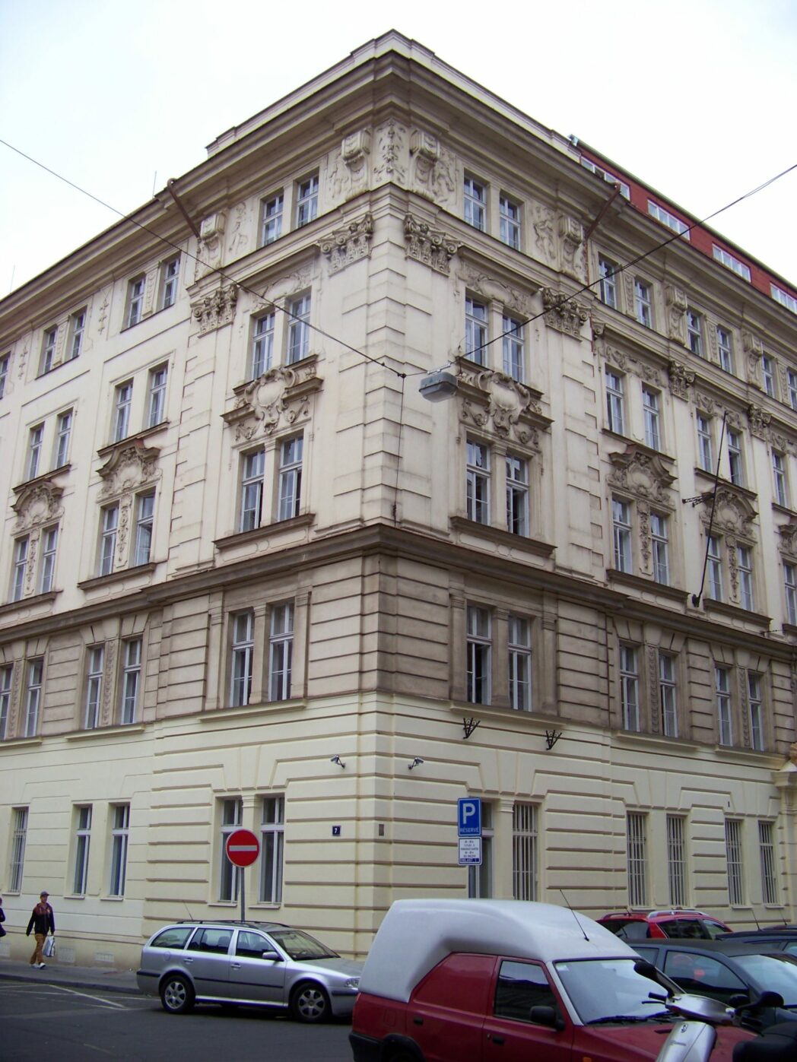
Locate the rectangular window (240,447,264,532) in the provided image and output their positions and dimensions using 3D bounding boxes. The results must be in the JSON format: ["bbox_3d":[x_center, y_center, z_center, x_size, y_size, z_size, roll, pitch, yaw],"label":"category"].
[{"bbox_3d":[-3.541,-0.941,27.381,0.945,2.259,0.180,-15,-23,41],"label":"rectangular window"}]

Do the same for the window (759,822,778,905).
[{"bbox_3d":[10.504,9.485,31.644,0.876,2.232,0.180,16,-23,-39],"label":"window"}]

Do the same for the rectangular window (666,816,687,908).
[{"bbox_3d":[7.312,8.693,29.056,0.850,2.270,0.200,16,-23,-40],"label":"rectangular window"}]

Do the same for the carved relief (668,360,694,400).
[{"bbox_3d":[8.504,-4.459,33.244,1.080,1.080,0.300,16,-23,-40],"label":"carved relief"}]

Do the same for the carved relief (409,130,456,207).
[{"bbox_3d":[0.973,-8.768,26.867,1.530,1.570,0.400,16,-23,-40],"label":"carved relief"}]

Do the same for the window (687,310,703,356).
[{"bbox_3d":[9.218,-6.176,34.821,0.907,1.554,0.160,16,-23,-39],"label":"window"}]

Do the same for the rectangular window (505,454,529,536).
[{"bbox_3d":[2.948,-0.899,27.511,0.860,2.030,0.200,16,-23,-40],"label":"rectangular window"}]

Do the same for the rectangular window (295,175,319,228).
[{"bbox_3d":[-2.257,-8.391,28.444,0.970,1.600,0.200,-15,-23,41],"label":"rectangular window"}]

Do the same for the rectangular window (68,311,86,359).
[{"bbox_3d":[-10.419,-6.367,36.304,0.913,1.773,0.180,-15,-23,41],"label":"rectangular window"}]

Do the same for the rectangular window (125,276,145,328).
[{"bbox_3d":[-7.789,-6.850,33.450,0.922,1.676,0.160,-15,-23,40],"label":"rectangular window"}]

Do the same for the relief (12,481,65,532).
[{"bbox_3d":[-11.188,-0.834,34.275,3.200,1.280,0.350,-15,-23,41],"label":"relief"}]

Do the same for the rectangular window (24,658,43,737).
[{"bbox_3d":[-10.336,4.810,31.901,0.900,2.240,0.200,-15,-23,41],"label":"rectangular window"}]

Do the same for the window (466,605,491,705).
[{"bbox_3d":[1.706,2.793,24.687,0.950,2.170,0.180,16,-23,-40],"label":"window"}]

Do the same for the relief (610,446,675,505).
[{"bbox_3d":[6.749,-1.634,30.526,3.100,1.220,0.380,16,-23,-39],"label":"relief"}]

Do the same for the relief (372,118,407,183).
[{"bbox_3d":[-0.201,-9.065,26.569,0.817,1.786,0.474,1,-17,1],"label":"relief"}]

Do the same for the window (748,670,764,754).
[{"bbox_3d":[10.609,5.398,33.047,0.872,2.366,0.180,16,-23,-39],"label":"window"}]

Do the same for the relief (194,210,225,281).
[{"bbox_3d":[-5.308,-8.028,31.122,0.800,1.900,0.370,-15,-23,41],"label":"relief"}]

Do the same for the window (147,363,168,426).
[{"bbox_3d":[-6.680,-3.767,31.346,0.927,1.861,0.160,-15,-23,40],"label":"window"}]

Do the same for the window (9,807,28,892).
[{"bbox_3d":[-10.438,8.855,30.651,0.867,2.247,0.160,-15,-23,40],"label":"window"}]

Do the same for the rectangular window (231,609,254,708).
[{"bbox_3d":[-3.598,3.004,25.951,0.970,2.300,0.200,-15,-23,41],"label":"rectangular window"}]

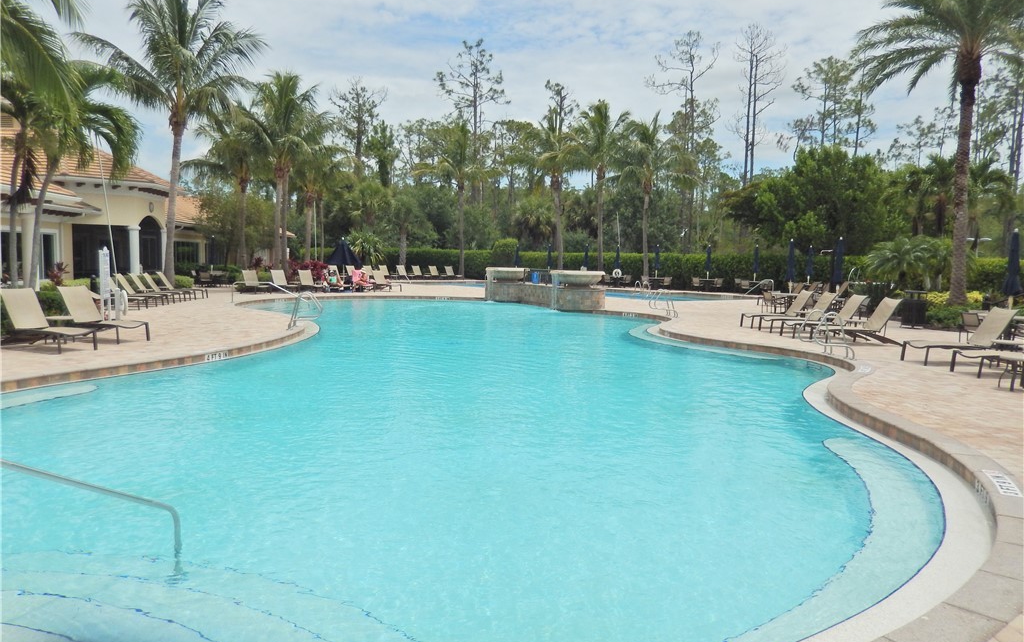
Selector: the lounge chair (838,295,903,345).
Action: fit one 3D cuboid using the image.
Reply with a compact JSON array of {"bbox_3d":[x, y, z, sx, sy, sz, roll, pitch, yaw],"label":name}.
[{"bbox_3d":[7.852,-0.036,16.899,1.800,1.000,0.700,0,5,-7],"label":"lounge chair"}]

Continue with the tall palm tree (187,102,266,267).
[{"bbox_3d":[-16.007,-7.261,42.053,4.700,10.220,4.700,1,5,0],"label":"tall palm tree"}]

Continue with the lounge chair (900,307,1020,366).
[{"bbox_3d":[8.106,0.272,13.419,1.750,1.000,0.680,0,5,-6],"label":"lounge chair"}]

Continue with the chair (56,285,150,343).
[{"bbox_3d":[-8.017,-0.144,14.482,1.690,1.013,0.665,3,5,23],"label":"chair"}]

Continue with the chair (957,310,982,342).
[{"bbox_3d":[9.091,0.248,14.554,0.600,0.820,0.560,0,5,-16],"label":"chair"}]

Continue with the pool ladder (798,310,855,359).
[{"bbox_3d":[5.967,0.257,13.994,0.820,0.870,0.620,0,5,-13],"label":"pool ladder"}]

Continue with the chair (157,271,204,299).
[{"bbox_3d":[-12.876,-1.388,28.959,1.695,1.010,0.665,0,5,-9],"label":"chair"}]

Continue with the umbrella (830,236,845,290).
[{"bbox_3d":[9.715,-1.197,21.964,0.450,2.450,0.450,1,5,0],"label":"umbrella"}]

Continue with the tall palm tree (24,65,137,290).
[{"bbox_3d":[-12.313,-3.824,21.280,3.500,7.112,3.500,-2,5,-30],"label":"tall palm tree"}]

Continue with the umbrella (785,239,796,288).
[{"bbox_3d":[9.604,-1.498,25.447,0.370,2.578,0.370,1,5,0],"label":"umbrella"}]

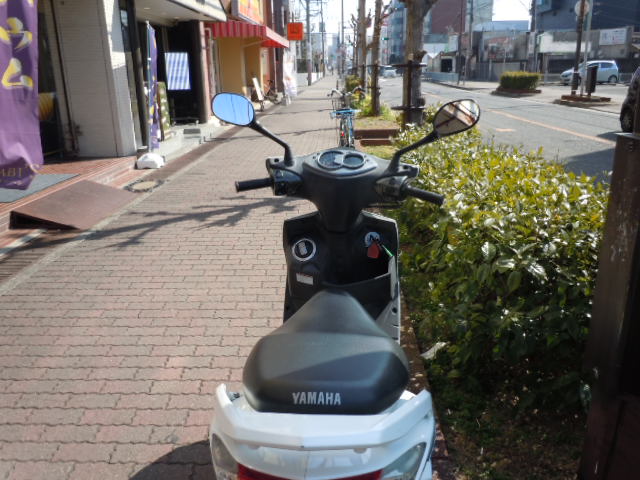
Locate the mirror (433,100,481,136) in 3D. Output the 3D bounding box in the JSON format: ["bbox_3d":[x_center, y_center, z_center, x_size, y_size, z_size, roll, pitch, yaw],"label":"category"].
[{"bbox_3d":[0.446,-0.397,1.690,0.150,0.112,0.045,2,19,7],"label":"mirror"}]

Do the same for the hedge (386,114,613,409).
[{"bbox_3d":[1.295,-0.425,4.567,1.220,0.740,5.100,0,18,2],"label":"hedge"}]

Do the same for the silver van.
[{"bbox_3d":[19.018,-11.821,36.600,3.500,1.600,1.480,0,18,2],"label":"silver van"}]

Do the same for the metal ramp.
[{"bbox_3d":[-2.547,-0.410,5.570,0.740,0.165,1.470,0,18,2],"label":"metal ramp"}]

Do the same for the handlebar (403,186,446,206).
[{"bbox_3d":[0.333,-0.143,1.660,0.145,0.037,0.037,23,28,31],"label":"handlebar"}]

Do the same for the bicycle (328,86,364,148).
[{"bbox_3d":[0.473,-2.155,9.240,0.600,1.080,1.800,1,19,5],"label":"bicycle"}]

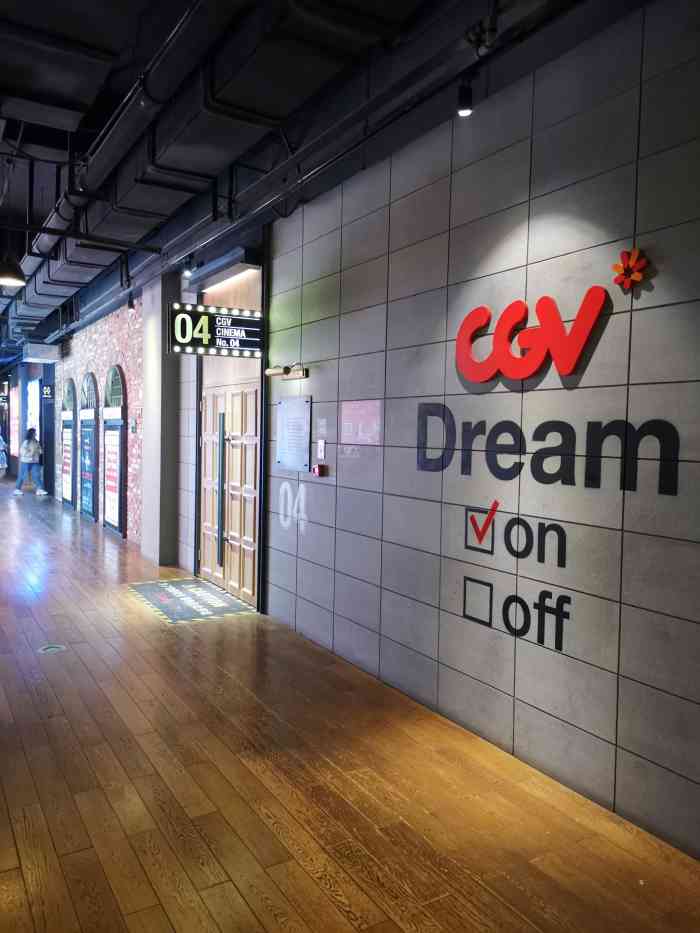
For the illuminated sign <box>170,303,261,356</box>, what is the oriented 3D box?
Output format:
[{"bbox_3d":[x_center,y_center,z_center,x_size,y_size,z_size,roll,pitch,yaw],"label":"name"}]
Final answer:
[{"bbox_3d":[-1.086,-1.094,5.749,0.800,0.390,0.100,-1,3,-31],"label":"illuminated sign"}]

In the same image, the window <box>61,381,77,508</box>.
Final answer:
[{"bbox_3d":[-5.571,-0.464,13.886,0.100,2.500,1.360,-1,3,-31],"label":"window"}]

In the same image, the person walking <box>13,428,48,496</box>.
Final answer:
[{"bbox_3d":[-7.314,-0.121,16.065,0.700,1.530,0.480,0,3,-16],"label":"person walking"}]

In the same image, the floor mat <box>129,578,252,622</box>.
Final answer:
[{"bbox_3d":[-1.499,1.227,6.543,0.750,0.010,1.530,-1,3,-31],"label":"floor mat"}]

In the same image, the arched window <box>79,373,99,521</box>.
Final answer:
[{"bbox_3d":[-4.534,-0.359,12.179,0.100,2.500,1.360,-1,3,-31],"label":"arched window"}]

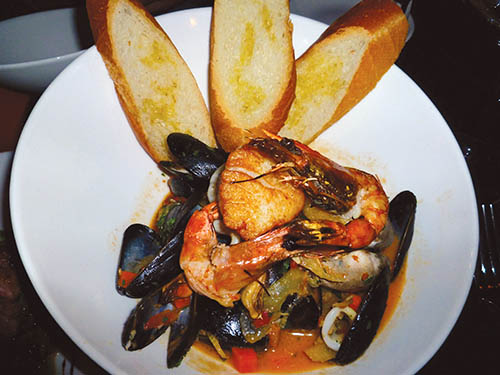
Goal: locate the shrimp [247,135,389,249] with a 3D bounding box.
[{"bbox_3d":[0.043,0.000,0.262,0.090,0.032,0.064,22,57,11],"label":"shrimp"}]

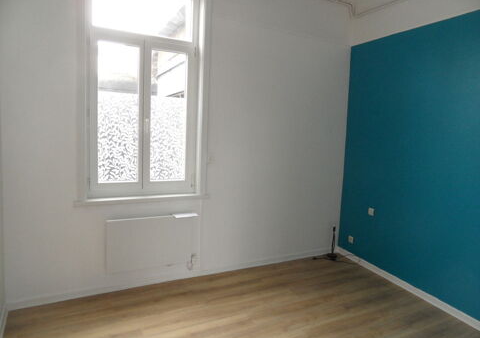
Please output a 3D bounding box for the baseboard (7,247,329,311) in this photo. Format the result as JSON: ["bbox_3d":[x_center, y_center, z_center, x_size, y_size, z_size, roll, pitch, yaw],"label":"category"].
[{"bbox_3d":[-0.324,0.994,3.213,3.168,0.075,0.018,-1,8,-25],"label":"baseboard"}]

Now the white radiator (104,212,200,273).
[{"bbox_3d":[-0.754,0.631,2.901,0.756,0.447,0.095,-1,8,-25],"label":"white radiator"}]

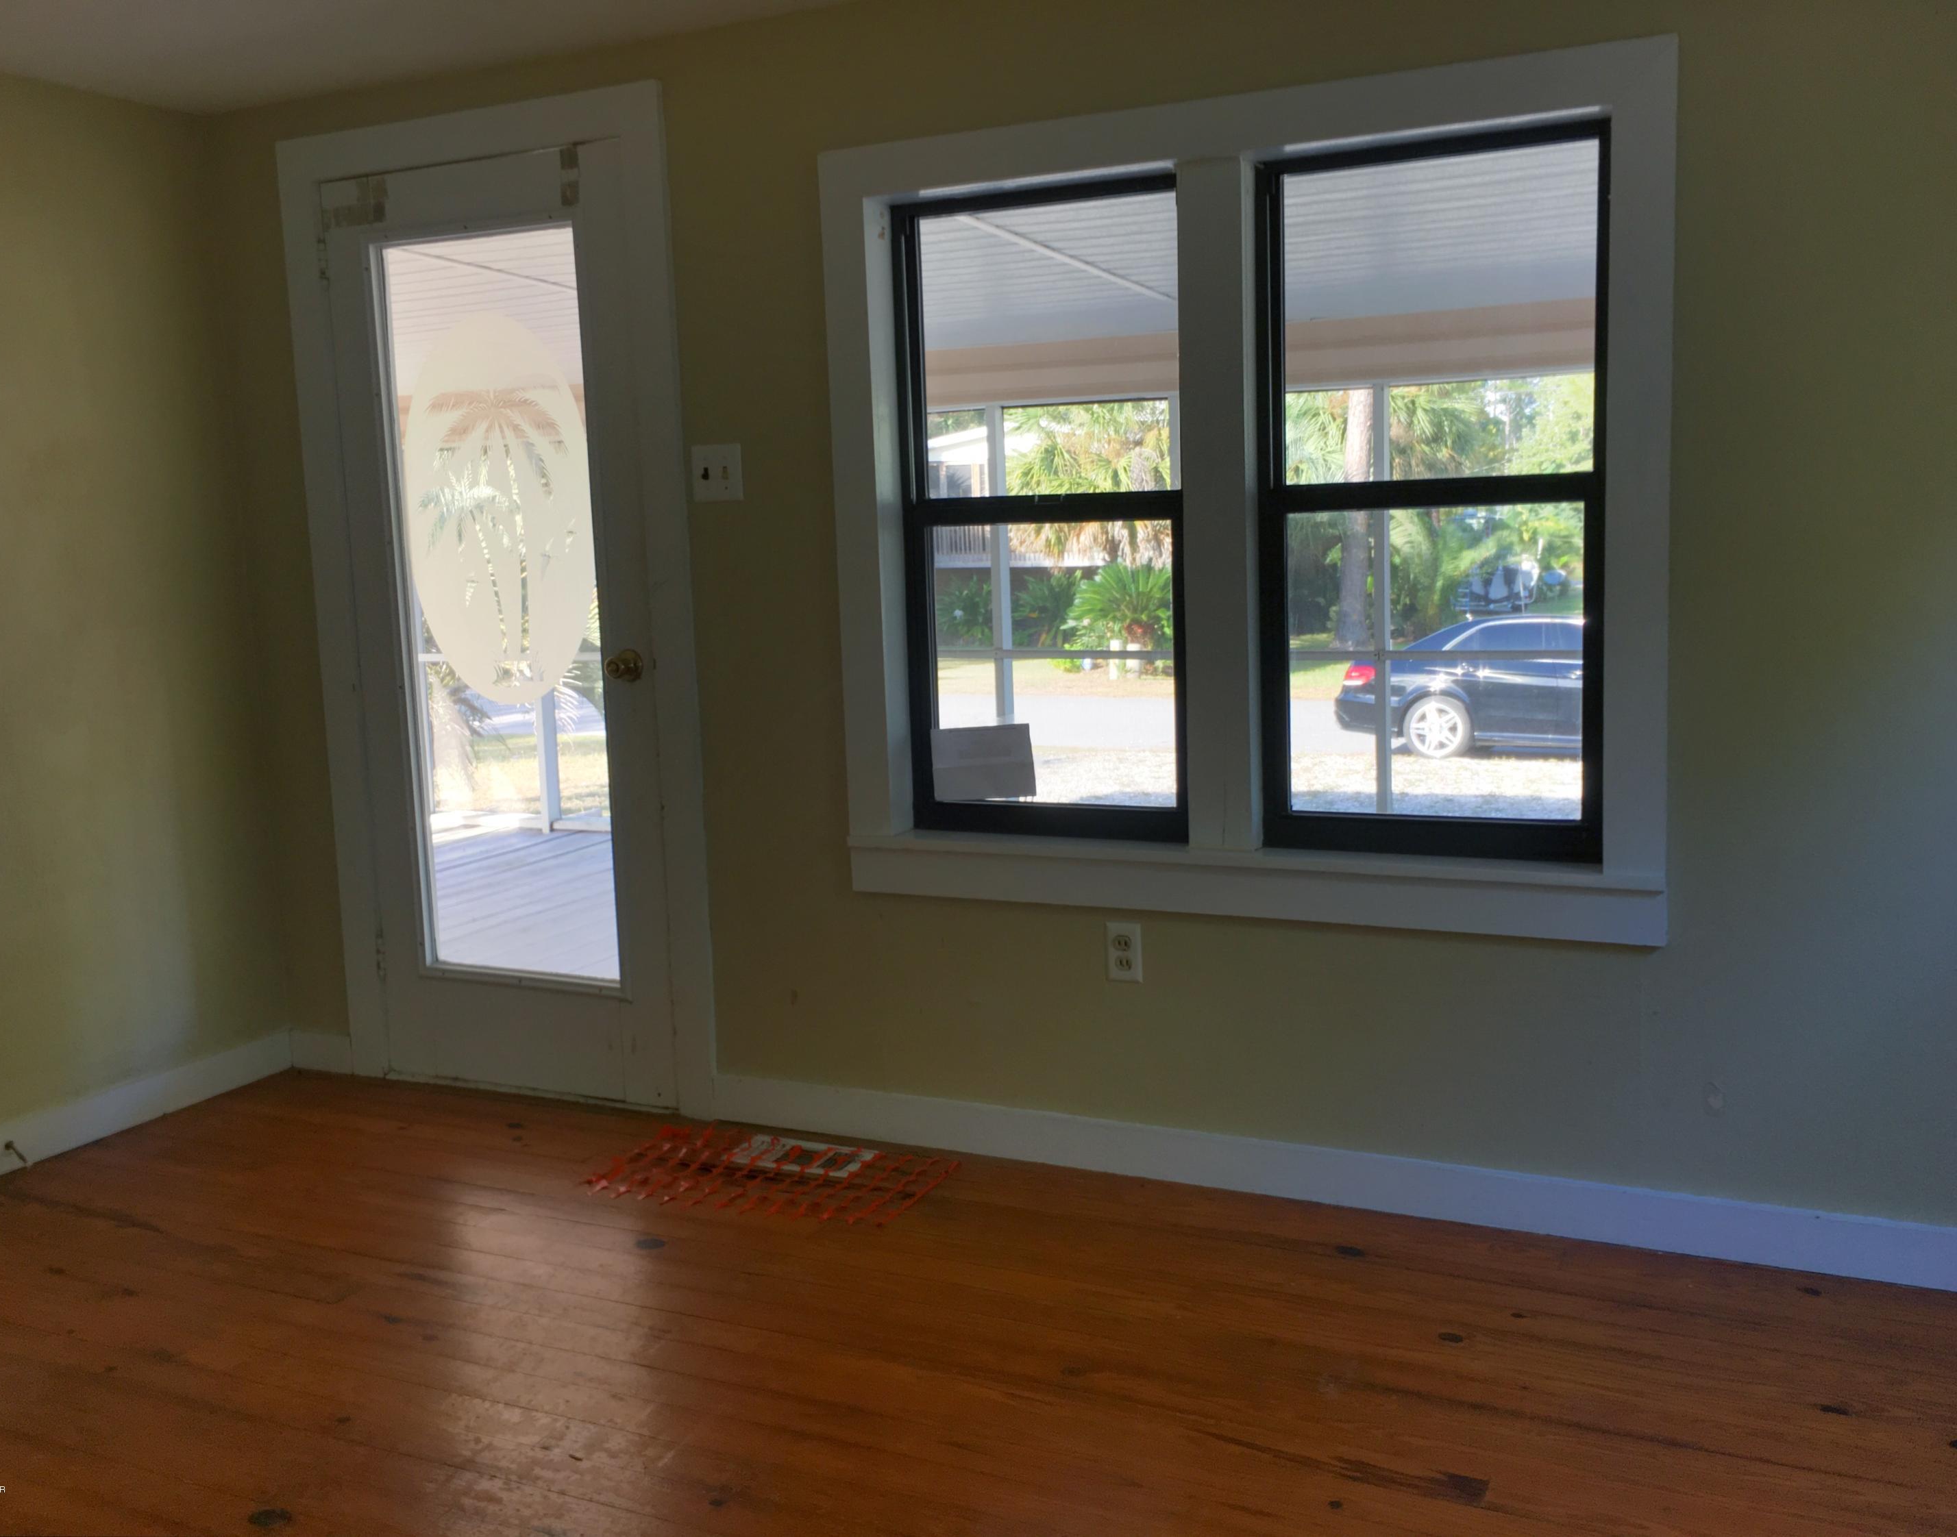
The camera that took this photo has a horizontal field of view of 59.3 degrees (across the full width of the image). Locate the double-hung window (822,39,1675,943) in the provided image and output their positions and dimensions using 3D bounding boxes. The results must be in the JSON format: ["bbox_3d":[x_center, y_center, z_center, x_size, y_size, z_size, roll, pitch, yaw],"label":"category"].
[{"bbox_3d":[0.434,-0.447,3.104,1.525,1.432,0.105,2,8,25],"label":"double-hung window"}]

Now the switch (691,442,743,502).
[{"bbox_3d":[-0.524,-0.599,3.487,0.119,0.112,0.013,2,8,25],"label":"switch"}]

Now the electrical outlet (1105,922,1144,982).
[{"bbox_3d":[0.277,0.347,3.256,0.072,0.113,0.010,2,8,25],"label":"electrical outlet"}]

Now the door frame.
[{"bbox_3d":[-1.042,-0.325,3.802,1.026,2.140,0.100,2,8,25],"label":"door frame"}]

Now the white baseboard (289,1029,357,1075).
[{"bbox_3d":[-1.580,0.682,4.154,0.191,0.098,0.018,2,8,25],"label":"white baseboard"}]

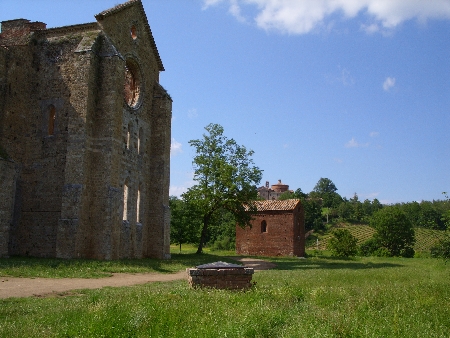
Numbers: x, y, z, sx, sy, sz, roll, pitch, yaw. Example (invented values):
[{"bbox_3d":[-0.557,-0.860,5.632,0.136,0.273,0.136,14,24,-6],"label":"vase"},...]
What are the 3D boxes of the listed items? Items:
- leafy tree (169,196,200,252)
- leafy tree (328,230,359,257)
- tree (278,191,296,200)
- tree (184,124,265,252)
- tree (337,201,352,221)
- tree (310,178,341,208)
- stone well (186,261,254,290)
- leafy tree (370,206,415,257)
[{"bbox_3d":[-4.784,6.176,55.004,4.117,6.254,4.117,1,-9,-5],"label":"leafy tree"},{"bbox_3d":[11.267,7.007,47.001,2.853,2.682,2.710,-2,-9,13],"label":"leafy tree"},{"bbox_3d":[42.990,19.935,340.002,13.757,10.359,13.069,-1,-9,7],"label":"tree"},{"bbox_3d":[-0.151,1.807,50.023,7.890,13.397,7.495,0,-9,0],"label":"tree"},{"bbox_3d":[49.560,17.403,205.003,6.636,8.703,6.636,-2,-9,13],"label":"tree"},{"bbox_3d":[57.496,14.680,280.008,18.127,18.783,18.127,-1,-9,12],"label":"tree"},{"bbox_3d":[-0.183,3.615,16.967,2.100,0.900,1.700,2,-9,-9],"label":"stone well"},{"bbox_3d":[17.282,6.454,51.003,4.540,5.173,4.313,-3,-10,18],"label":"leafy tree"}]

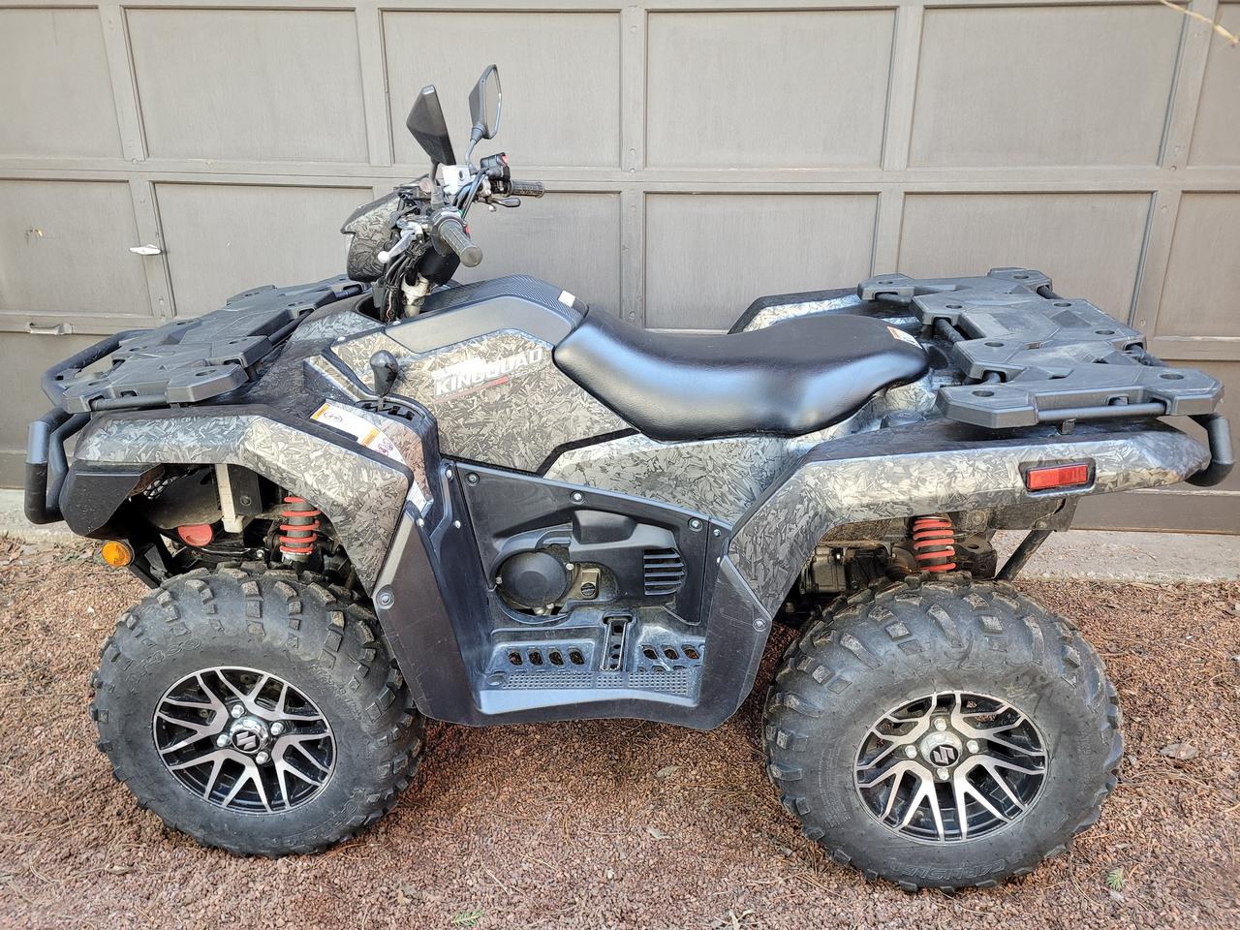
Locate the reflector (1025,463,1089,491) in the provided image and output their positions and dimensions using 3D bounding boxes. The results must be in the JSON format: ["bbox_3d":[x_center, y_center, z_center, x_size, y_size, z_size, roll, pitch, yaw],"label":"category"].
[{"bbox_3d":[0.677,0.019,1.443,0.088,0.036,0.018,-5,15,6],"label":"reflector"}]

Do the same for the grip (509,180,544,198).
[{"bbox_3d":[-0.218,-0.642,2.168,0.037,0.037,0.125,7,13,30],"label":"grip"}]

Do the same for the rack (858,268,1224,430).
[{"bbox_3d":[0.782,-0.267,1.890,0.460,0.085,0.890,-2,24,5],"label":"rack"}]

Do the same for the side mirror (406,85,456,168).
[{"bbox_3d":[-0.312,-0.563,1.549,0.060,0.143,0.110,-15,35,-5],"label":"side mirror"}]

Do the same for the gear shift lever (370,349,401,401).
[{"bbox_3d":[-0.447,-0.170,1.770,0.050,0.107,0.046,2,24,3],"label":"gear shift lever"}]

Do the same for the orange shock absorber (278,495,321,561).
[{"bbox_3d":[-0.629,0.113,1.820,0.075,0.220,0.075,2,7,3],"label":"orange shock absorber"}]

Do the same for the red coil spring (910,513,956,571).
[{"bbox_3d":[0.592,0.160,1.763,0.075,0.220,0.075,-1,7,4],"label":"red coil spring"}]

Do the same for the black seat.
[{"bbox_3d":[0.250,-0.204,1.952,0.745,0.205,0.370,2,24,3],"label":"black seat"}]

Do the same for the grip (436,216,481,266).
[{"bbox_3d":[-0.265,-0.367,1.532,0.041,0.041,0.128,-15,39,-19],"label":"grip"}]

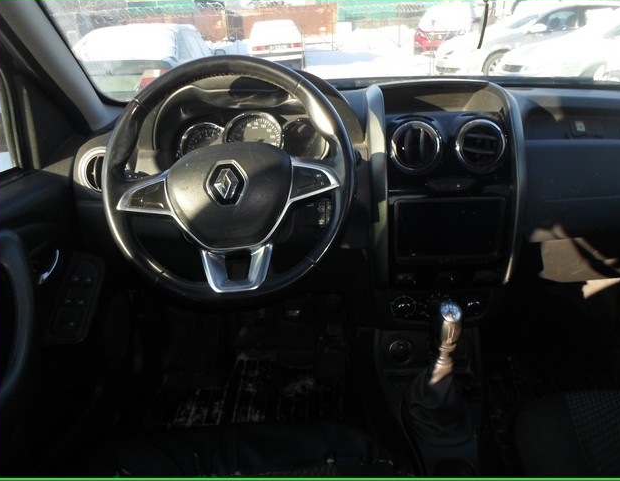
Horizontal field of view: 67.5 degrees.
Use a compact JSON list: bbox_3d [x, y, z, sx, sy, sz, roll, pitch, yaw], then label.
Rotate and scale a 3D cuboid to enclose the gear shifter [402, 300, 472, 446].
[{"bbox_3d":[0.232,0.226,0.828,0.125,0.260,0.150,0,25,0],"label":"gear shifter"}]

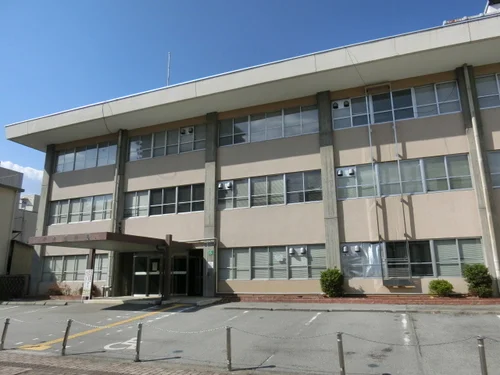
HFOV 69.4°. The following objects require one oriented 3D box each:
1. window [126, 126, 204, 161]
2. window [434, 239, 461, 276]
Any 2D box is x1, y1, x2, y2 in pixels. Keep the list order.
[{"bbox_3d":[-4.744,-2.507,20.827,5.389,1.451,0.130,-6,-15,21],"label":"window"},{"bbox_3d":[7.883,2.827,14.512,0.902,1.491,0.150,-6,-15,21],"label":"window"}]

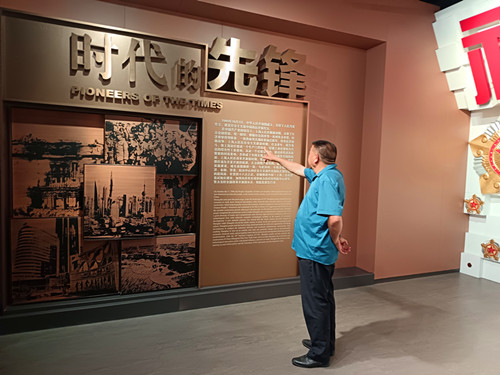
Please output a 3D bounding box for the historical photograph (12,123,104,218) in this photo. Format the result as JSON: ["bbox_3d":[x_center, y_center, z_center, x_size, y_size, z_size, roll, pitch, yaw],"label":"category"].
[{"bbox_3d":[-1.771,-0.152,3.240,0.747,0.870,0.050,0,3,-23],"label":"historical photograph"}]

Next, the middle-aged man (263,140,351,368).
[{"bbox_3d":[0.470,0.488,2.783,0.700,1.700,0.560,3,4,24],"label":"middle-aged man"}]

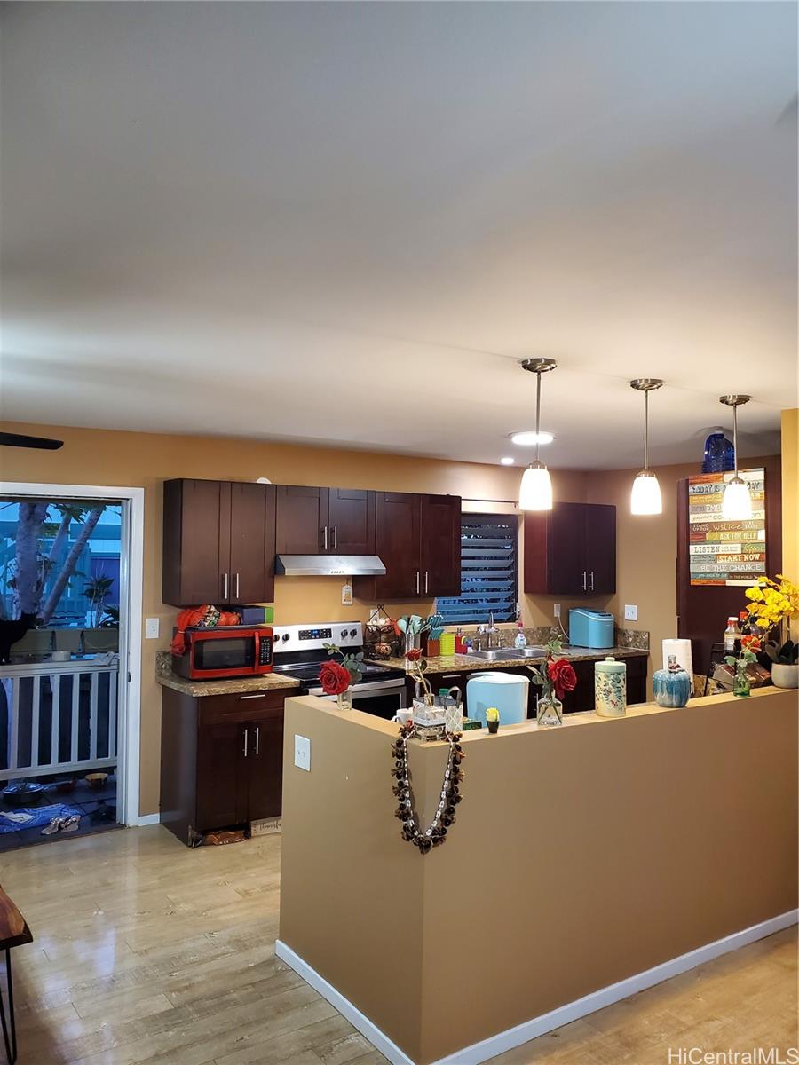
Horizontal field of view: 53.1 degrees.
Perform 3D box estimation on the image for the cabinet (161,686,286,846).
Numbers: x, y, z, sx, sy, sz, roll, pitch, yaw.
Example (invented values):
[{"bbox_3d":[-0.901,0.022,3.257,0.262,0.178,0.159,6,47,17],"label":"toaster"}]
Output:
[{"bbox_3d":[-1.077,1.379,4.990,0.629,0.877,0.605,2,-2,-33],"label":"cabinet"}]

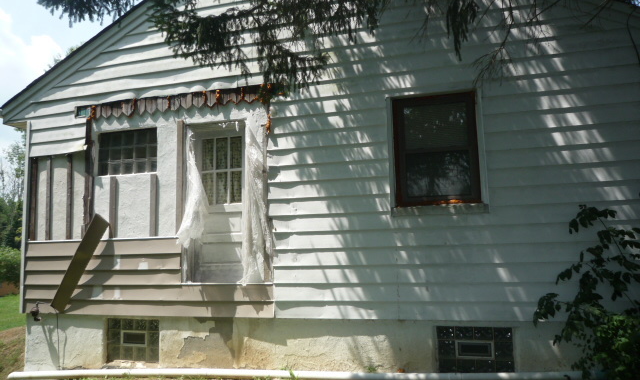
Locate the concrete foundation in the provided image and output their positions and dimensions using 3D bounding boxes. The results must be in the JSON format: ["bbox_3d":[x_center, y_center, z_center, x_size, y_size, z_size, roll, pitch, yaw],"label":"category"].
[{"bbox_3d":[-0.597,1.929,5.787,7.263,0.698,0.250,-3,-6,13],"label":"concrete foundation"}]

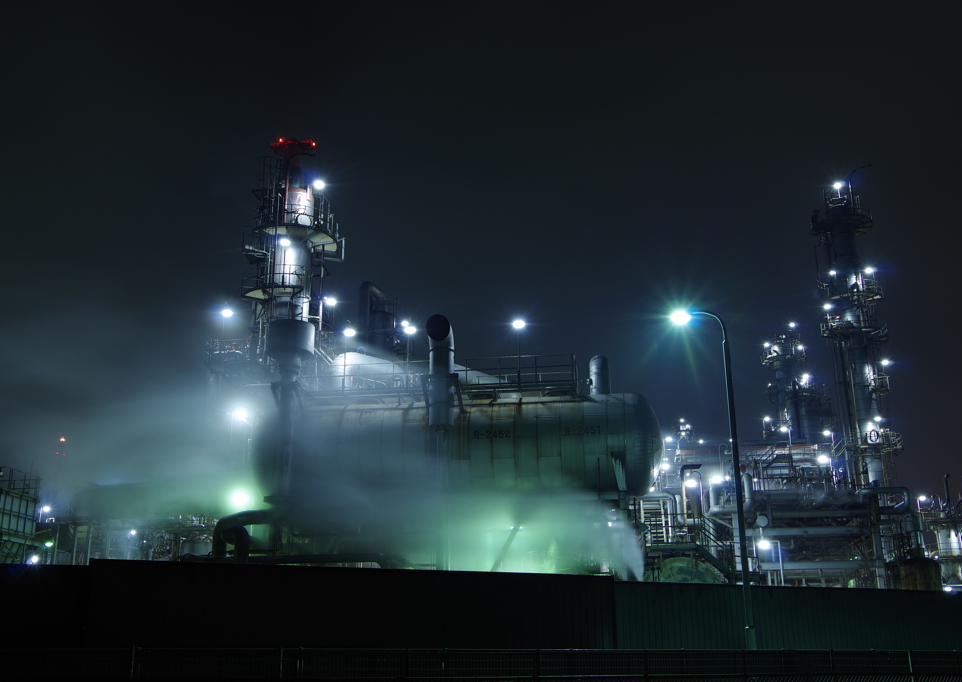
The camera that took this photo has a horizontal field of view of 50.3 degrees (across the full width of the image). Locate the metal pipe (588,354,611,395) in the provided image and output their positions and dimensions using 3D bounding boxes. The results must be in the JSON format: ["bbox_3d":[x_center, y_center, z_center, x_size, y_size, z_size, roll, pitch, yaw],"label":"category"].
[{"bbox_3d":[4.734,1.412,40.533,0.840,1.449,1.000,-3,-18,7],"label":"metal pipe"}]

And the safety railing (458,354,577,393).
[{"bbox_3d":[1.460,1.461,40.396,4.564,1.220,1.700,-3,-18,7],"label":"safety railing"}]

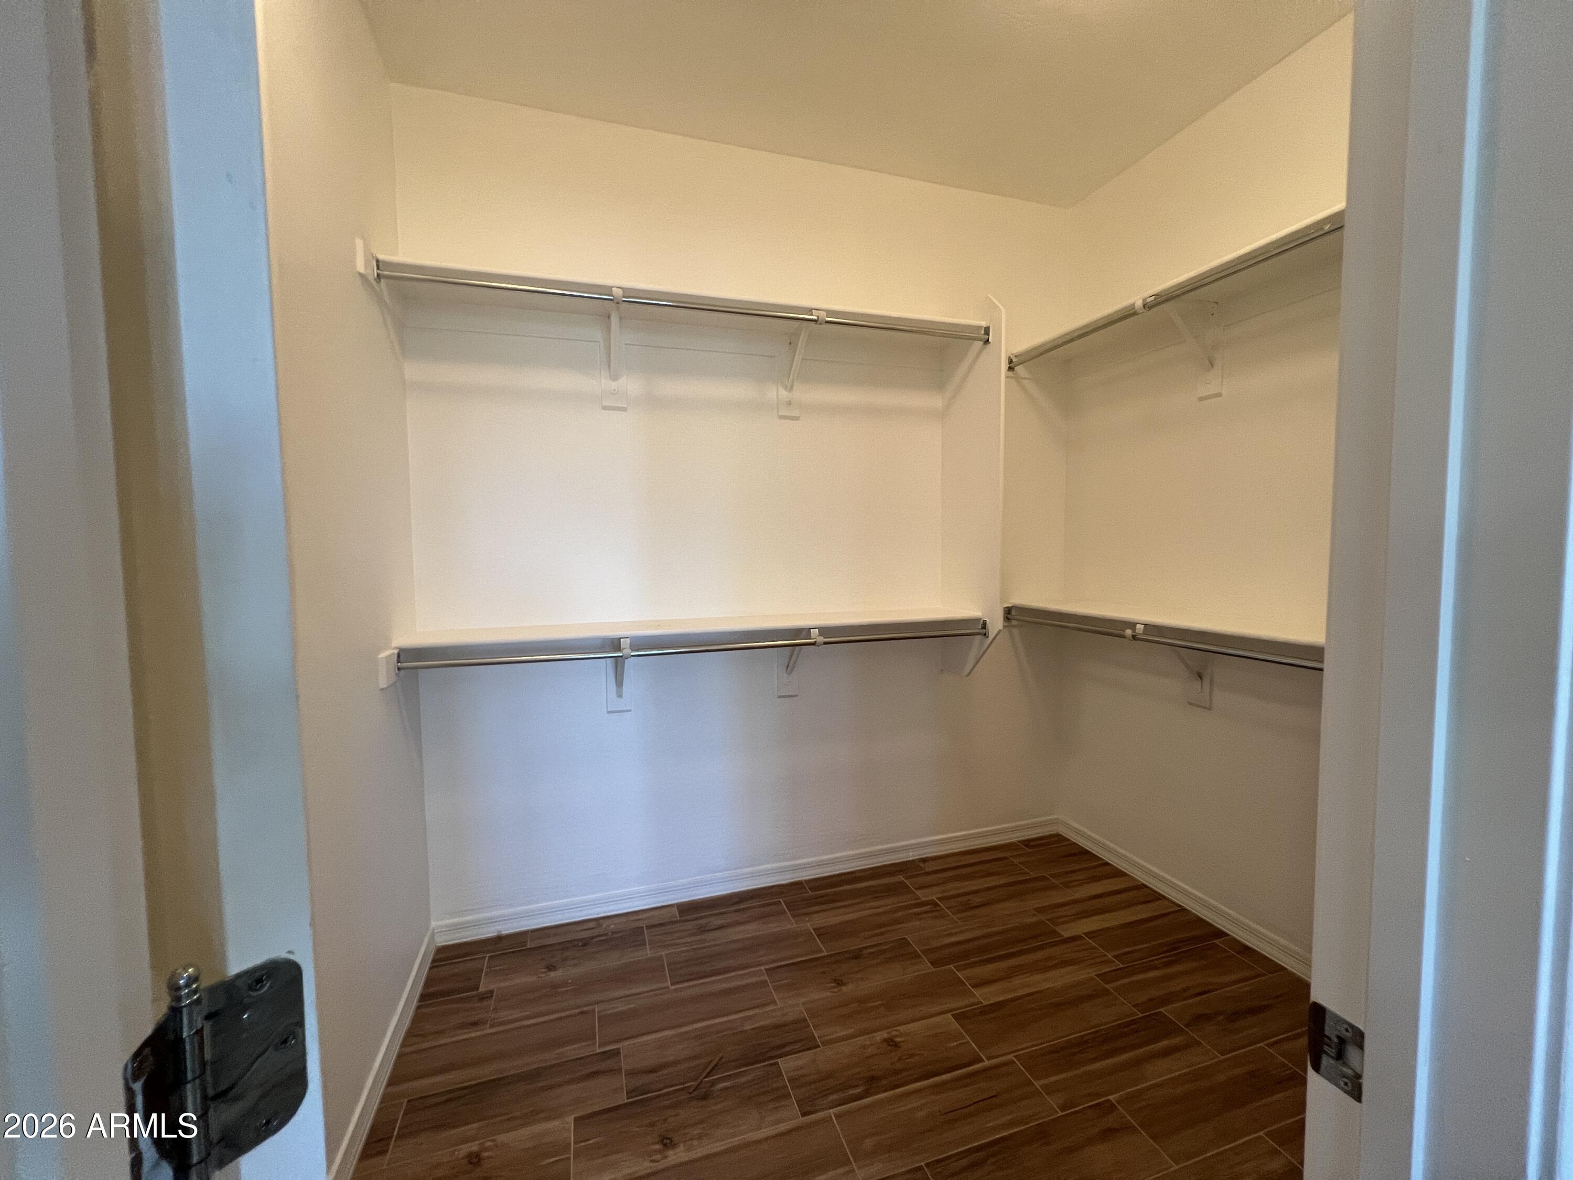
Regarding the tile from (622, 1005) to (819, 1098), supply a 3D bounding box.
[{"bbox_3d":[-0.170,1.208,1.553,0.493,0.010,0.166,-2,4,-17],"label":"tile"}]

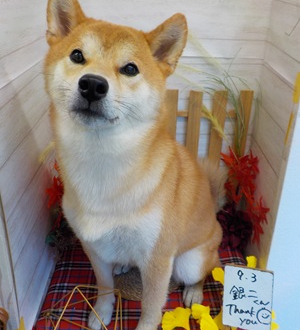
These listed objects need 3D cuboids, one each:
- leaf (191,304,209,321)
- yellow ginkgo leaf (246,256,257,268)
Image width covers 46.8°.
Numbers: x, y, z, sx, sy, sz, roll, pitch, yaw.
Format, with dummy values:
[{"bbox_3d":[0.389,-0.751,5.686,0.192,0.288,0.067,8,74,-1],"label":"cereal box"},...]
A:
[{"bbox_3d":[0.096,0.280,0.656,0.036,0.018,0.037,2,26,0],"label":"leaf"},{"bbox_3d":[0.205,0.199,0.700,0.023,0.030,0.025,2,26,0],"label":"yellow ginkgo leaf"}]

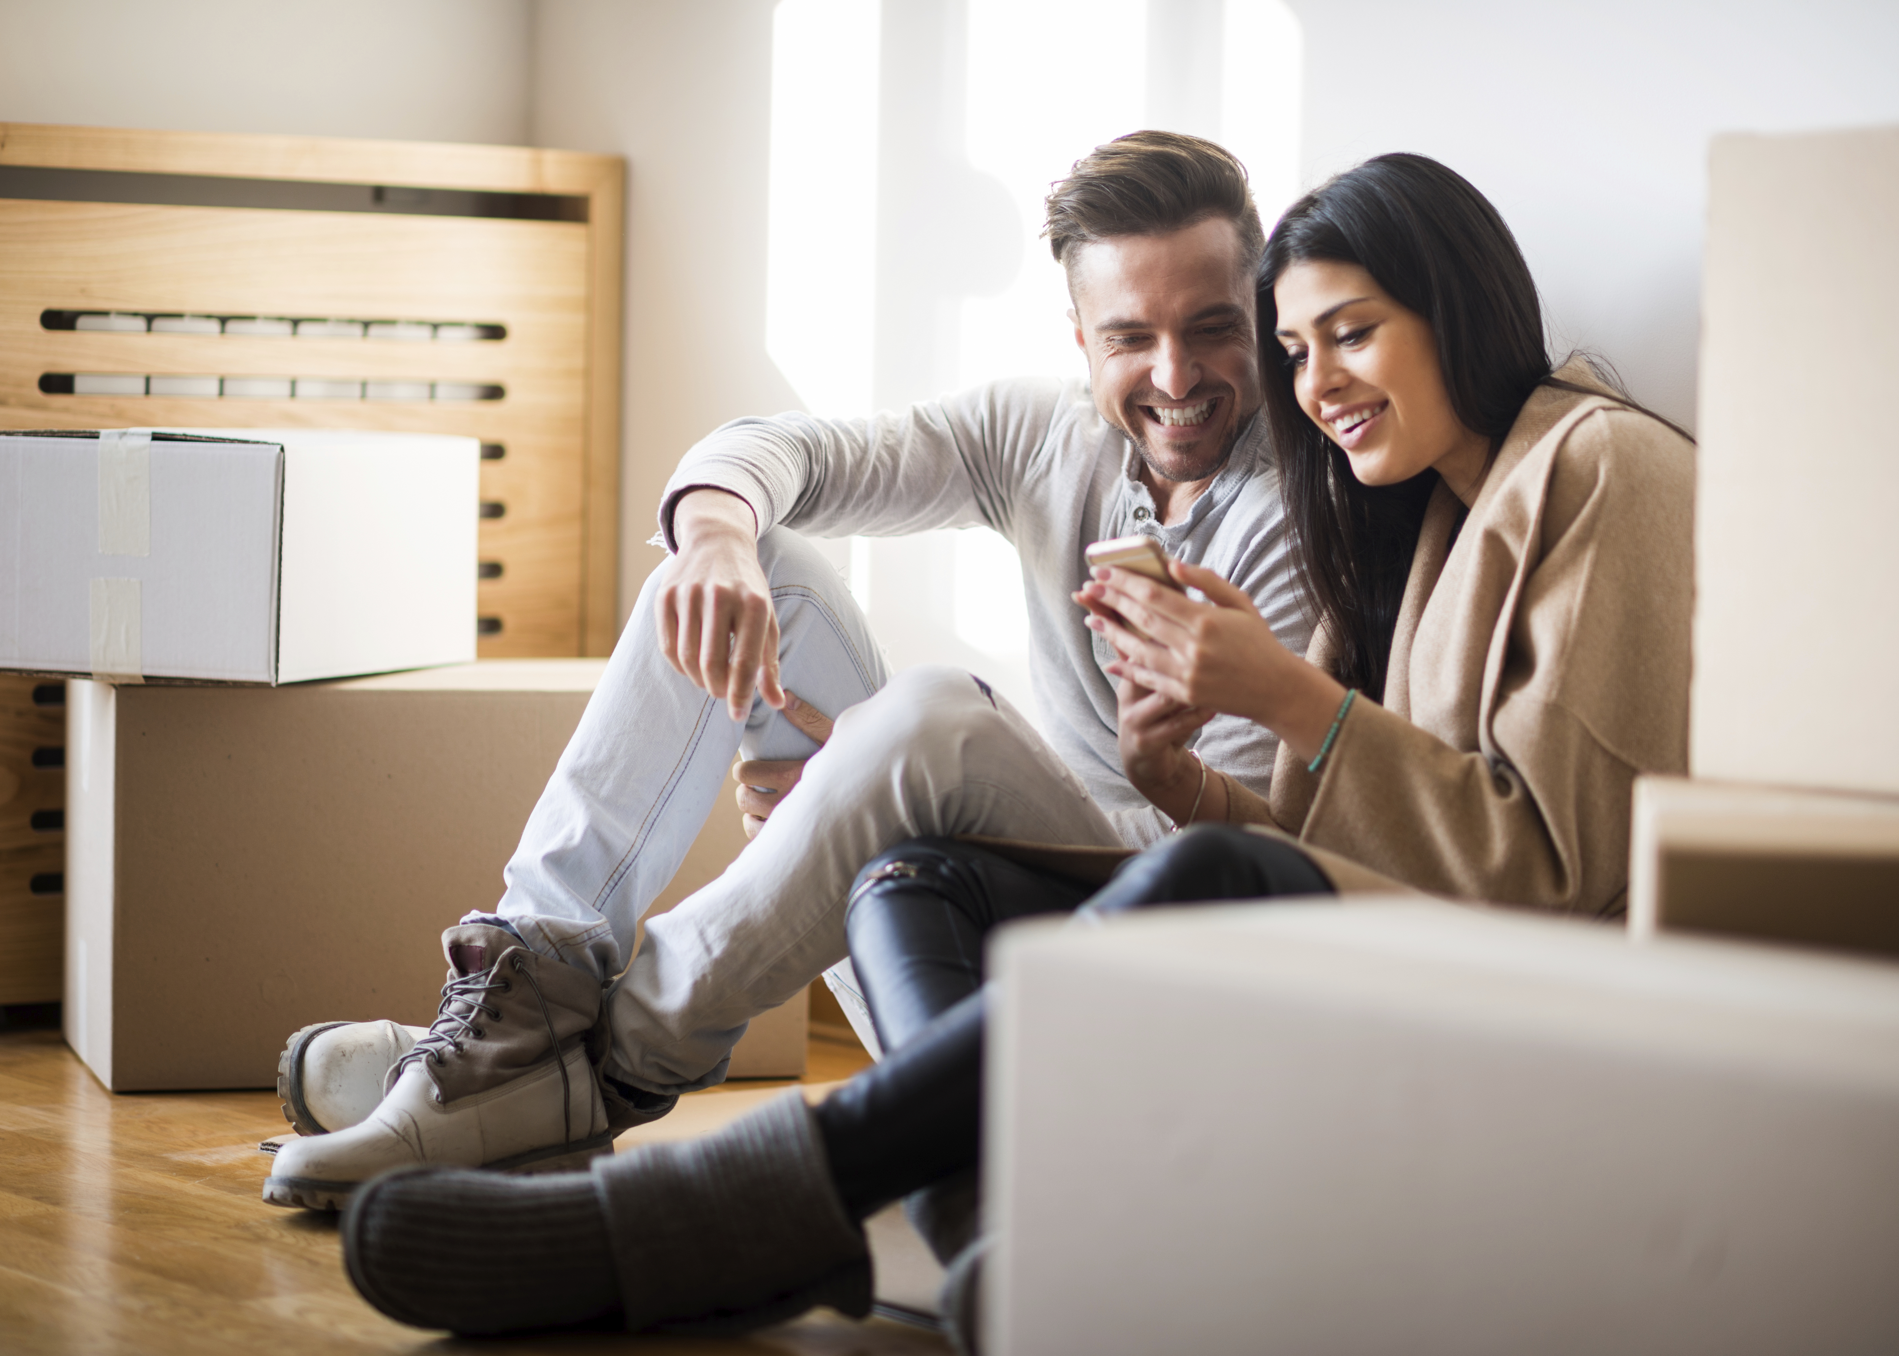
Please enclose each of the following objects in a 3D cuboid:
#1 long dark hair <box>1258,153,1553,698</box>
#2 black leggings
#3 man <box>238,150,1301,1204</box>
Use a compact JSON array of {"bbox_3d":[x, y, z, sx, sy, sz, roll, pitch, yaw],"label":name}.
[{"bbox_3d":[0.322,-0.177,3.385,0.225,0.380,0.195,-2,6,-45],"label":"long dark hair"},{"bbox_3d":[0.142,0.242,3.295,0.540,0.330,0.370,-1,5,-33],"label":"black leggings"},{"bbox_3d":[-0.063,-0.019,3.704,0.887,0.800,0.580,-2,6,-45],"label":"man"}]

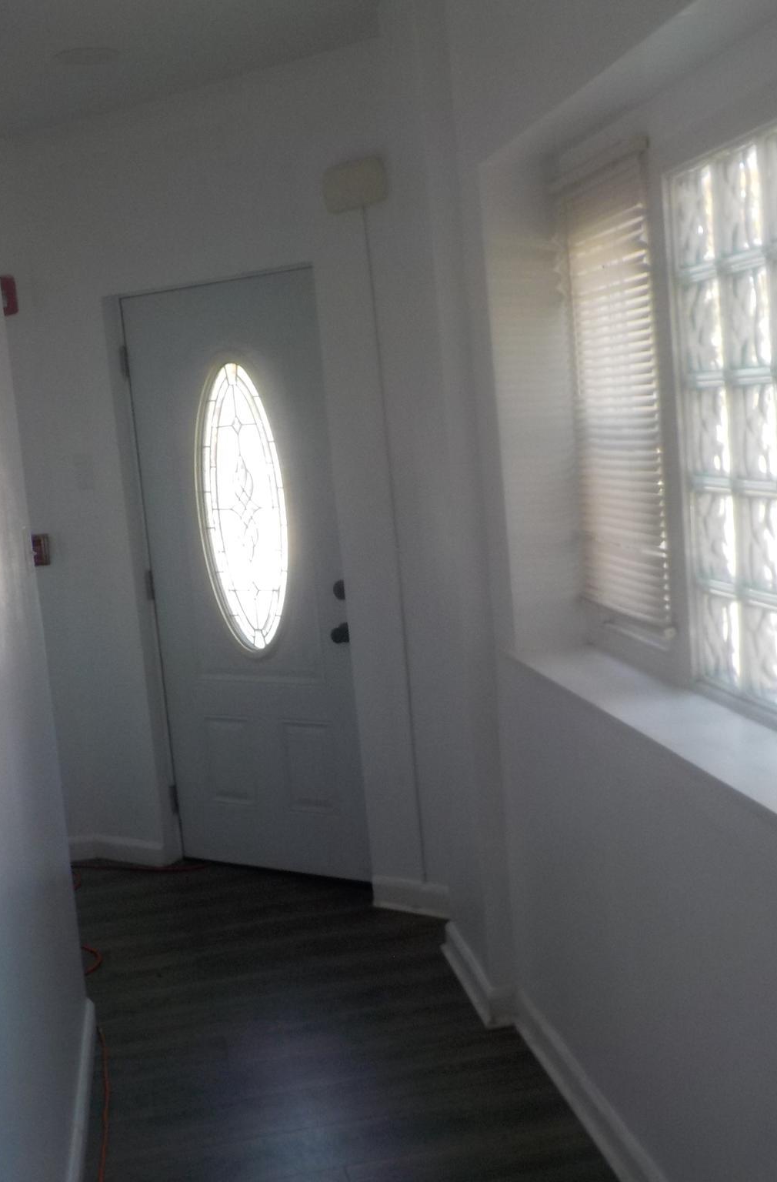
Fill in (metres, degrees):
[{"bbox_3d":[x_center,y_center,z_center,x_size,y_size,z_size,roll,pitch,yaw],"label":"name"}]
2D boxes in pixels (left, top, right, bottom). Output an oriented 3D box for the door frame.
[{"bbox_3d":[-0.416,-0.010,4.649,1.149,2.118,0.133,0,9,34],"label":"door frame"}]

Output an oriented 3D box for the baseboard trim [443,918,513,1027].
[{"bbox_3d":[0.232,1.056,3.865,0.072,0.107,0.593,-7,8,-11],"label":"baseboard trim"}]

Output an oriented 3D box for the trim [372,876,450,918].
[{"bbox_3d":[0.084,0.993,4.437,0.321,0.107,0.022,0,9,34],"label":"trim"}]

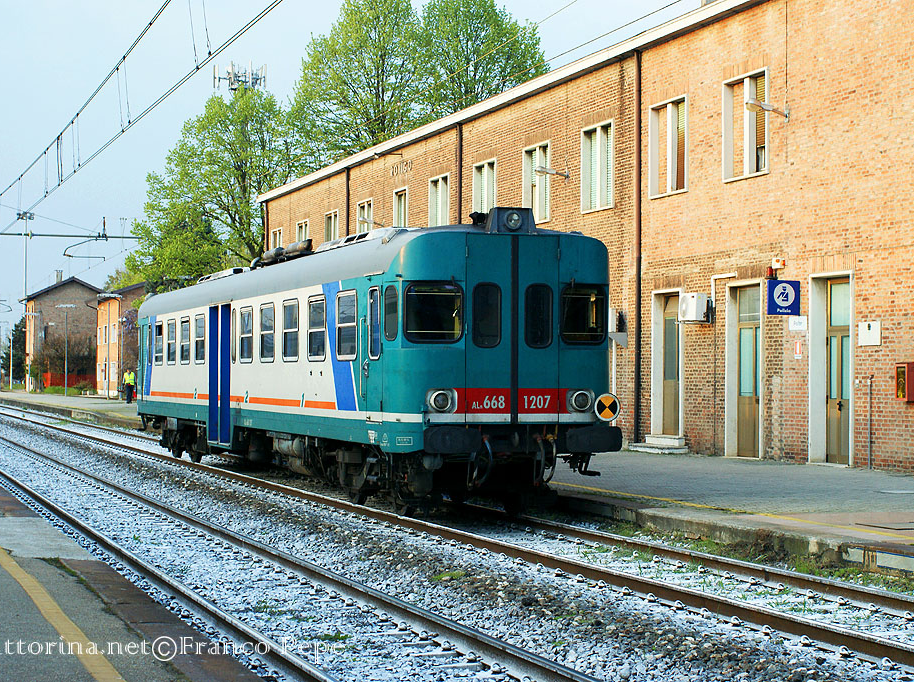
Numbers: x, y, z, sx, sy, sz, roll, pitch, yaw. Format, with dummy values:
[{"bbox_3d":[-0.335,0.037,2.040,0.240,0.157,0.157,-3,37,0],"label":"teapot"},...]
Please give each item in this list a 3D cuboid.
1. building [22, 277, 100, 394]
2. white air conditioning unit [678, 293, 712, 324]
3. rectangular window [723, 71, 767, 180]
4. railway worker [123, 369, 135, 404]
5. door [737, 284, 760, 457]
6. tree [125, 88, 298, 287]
[{"bbox_3d":[-34.682,-0.506,169.990,7.800,10.052,8.800,0,-1,-18],"label":"building"},{"bbox_3d":[4.571,-0.635,36.692,0.280,0.530,0.790,0,-1,-18],"label":"white air conditioning unit"},{"bbox_3d":[5.351,-3.945,35.057,0.180,1.884,1.904,0,-1,-18],"label":"rectangular window"},{"bbox_3d":[-16.503,2.293,96.000,0.560,1.770,0.360,0,-1,-13],"label":"railway worker"},{"bbox_3d":[5.494,0.569,35.093,0.140,3.181,1.360,0,-1,-18],"label":"door"},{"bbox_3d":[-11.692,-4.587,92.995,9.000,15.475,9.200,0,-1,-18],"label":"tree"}]

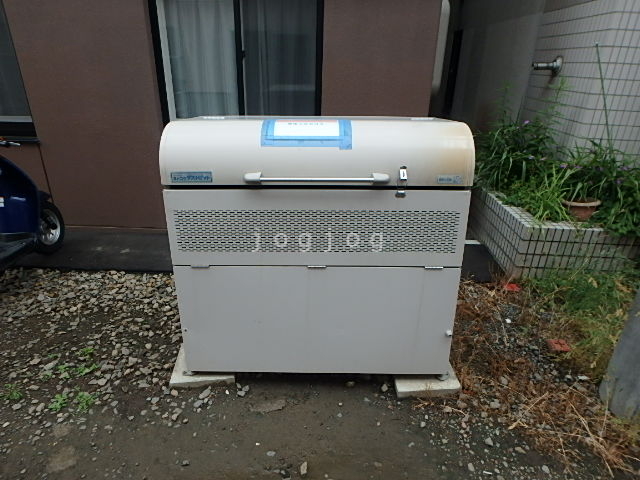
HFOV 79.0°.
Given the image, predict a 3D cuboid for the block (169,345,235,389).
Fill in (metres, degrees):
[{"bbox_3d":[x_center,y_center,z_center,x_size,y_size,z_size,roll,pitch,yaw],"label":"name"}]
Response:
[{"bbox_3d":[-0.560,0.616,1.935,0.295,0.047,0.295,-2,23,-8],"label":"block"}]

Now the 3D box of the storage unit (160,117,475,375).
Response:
[{"bbox_3d":[0.004,-0.001,1.905,1.235,1.150,0.630,1,19,1],"label":"storage unit"}]

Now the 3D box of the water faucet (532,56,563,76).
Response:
[{"bbox_3d":[1.821,-1.412,3.145,0.200,0.135,0.135,3,22,3],"label":"water faucet"}]

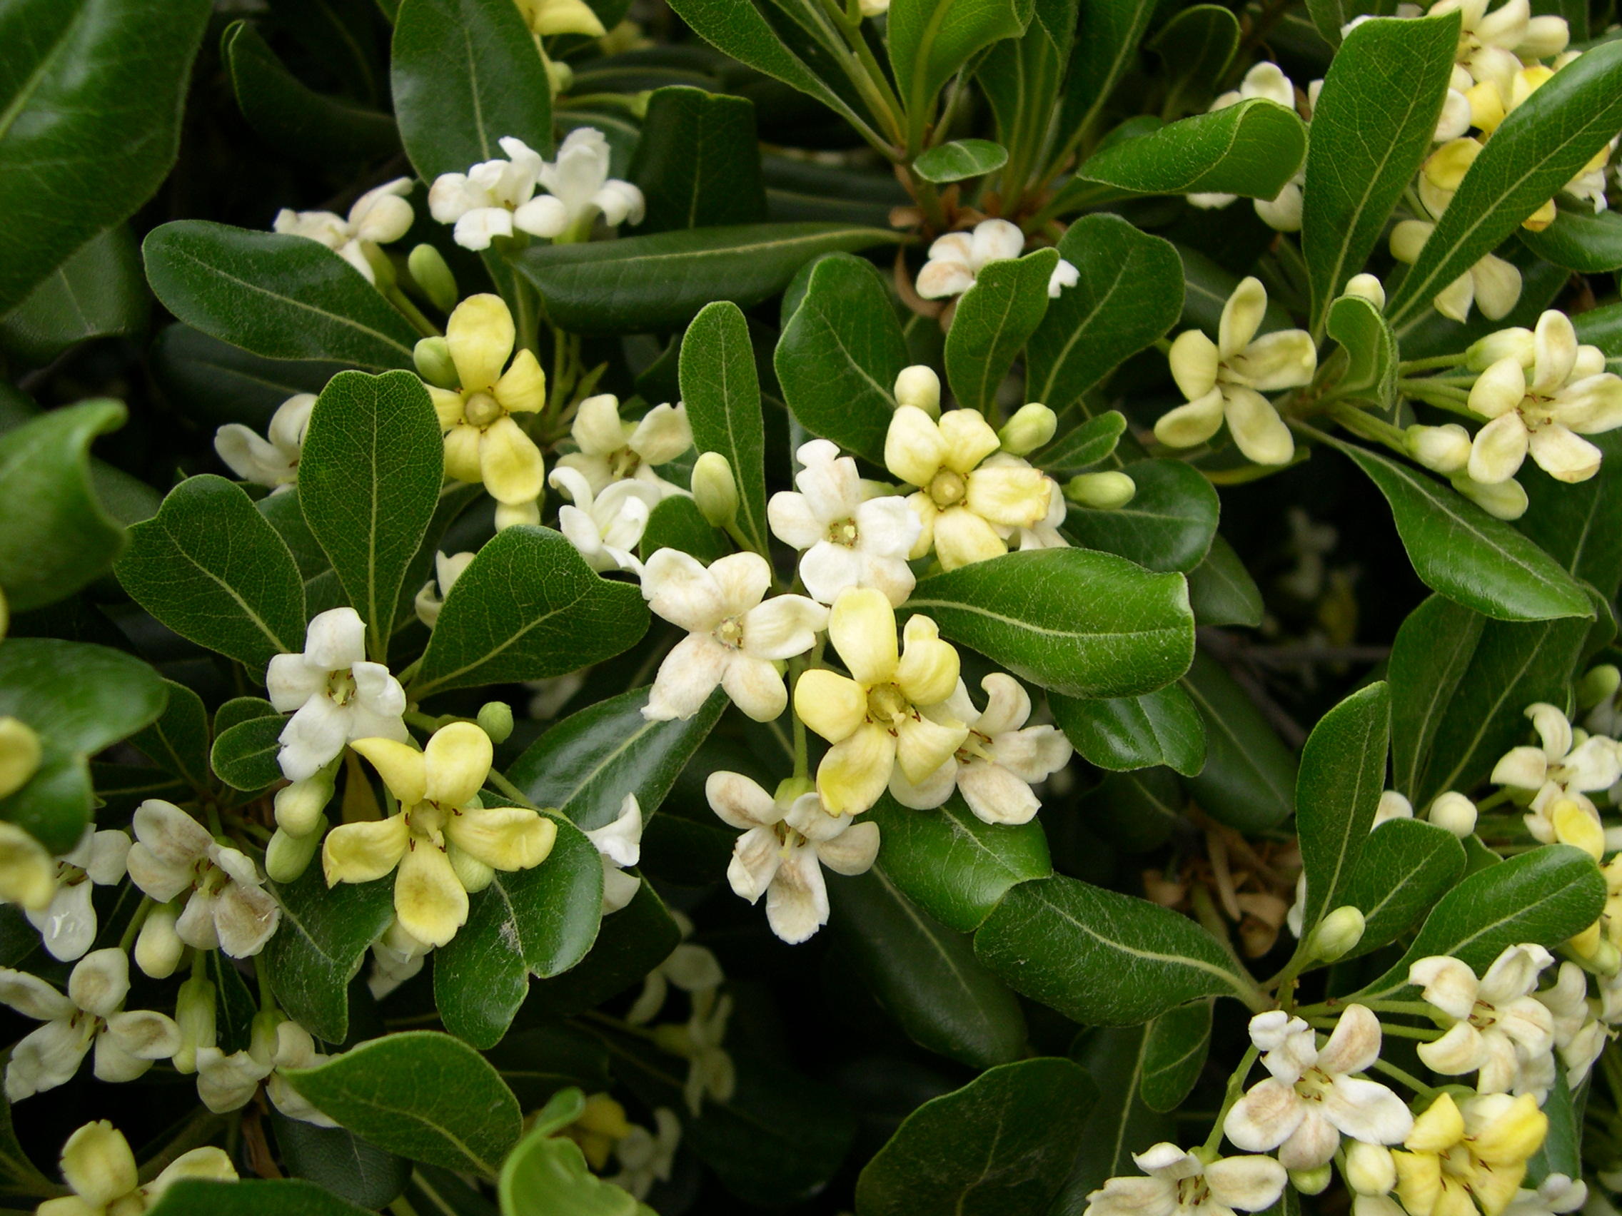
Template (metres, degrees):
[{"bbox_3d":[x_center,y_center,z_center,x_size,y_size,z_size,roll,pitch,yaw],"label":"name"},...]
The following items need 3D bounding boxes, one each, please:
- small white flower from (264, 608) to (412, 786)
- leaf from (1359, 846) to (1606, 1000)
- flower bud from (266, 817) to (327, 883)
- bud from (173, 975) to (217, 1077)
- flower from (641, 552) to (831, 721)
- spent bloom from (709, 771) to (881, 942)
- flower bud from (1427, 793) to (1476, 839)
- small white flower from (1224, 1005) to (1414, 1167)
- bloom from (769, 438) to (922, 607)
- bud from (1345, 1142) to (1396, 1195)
[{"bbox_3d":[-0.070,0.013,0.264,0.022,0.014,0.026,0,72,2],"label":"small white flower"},{"bbox_3d":[0.104,0.049,0.277,0.045,0.009,0.018,-30,69,6],"label":"leaf"},{"bbox_3d":[-0.074,0.035,0.255,0.007,0.007,0.011,39,78,0],"label":"flower bud"},{"bbox_3d":[-0.097,0.066,0.280,0.007,0.016,0.007,8,-6,-8],"label":"bud"},{"bbox_3d":[-0.012,0.004,0.264,0.027,0.026,0.012,0,0,-2],"label":"flower"},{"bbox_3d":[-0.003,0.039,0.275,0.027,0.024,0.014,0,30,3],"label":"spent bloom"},{"bbox_3d":[0.099,0.032,0.276,0.007,0.007,0.010,0,12,27],"label":"flower bud"},{"bbox_3d":[0.074,0.070,0.260,0.028,0.024,0.015,0,9,-3],"label":"small white flower"},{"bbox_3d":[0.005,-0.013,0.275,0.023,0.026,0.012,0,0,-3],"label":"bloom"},{"bbox_3d":[0.098,0.098,0.312,0.009,0.009,0.011,0,27,-3],"label":"bud"}]

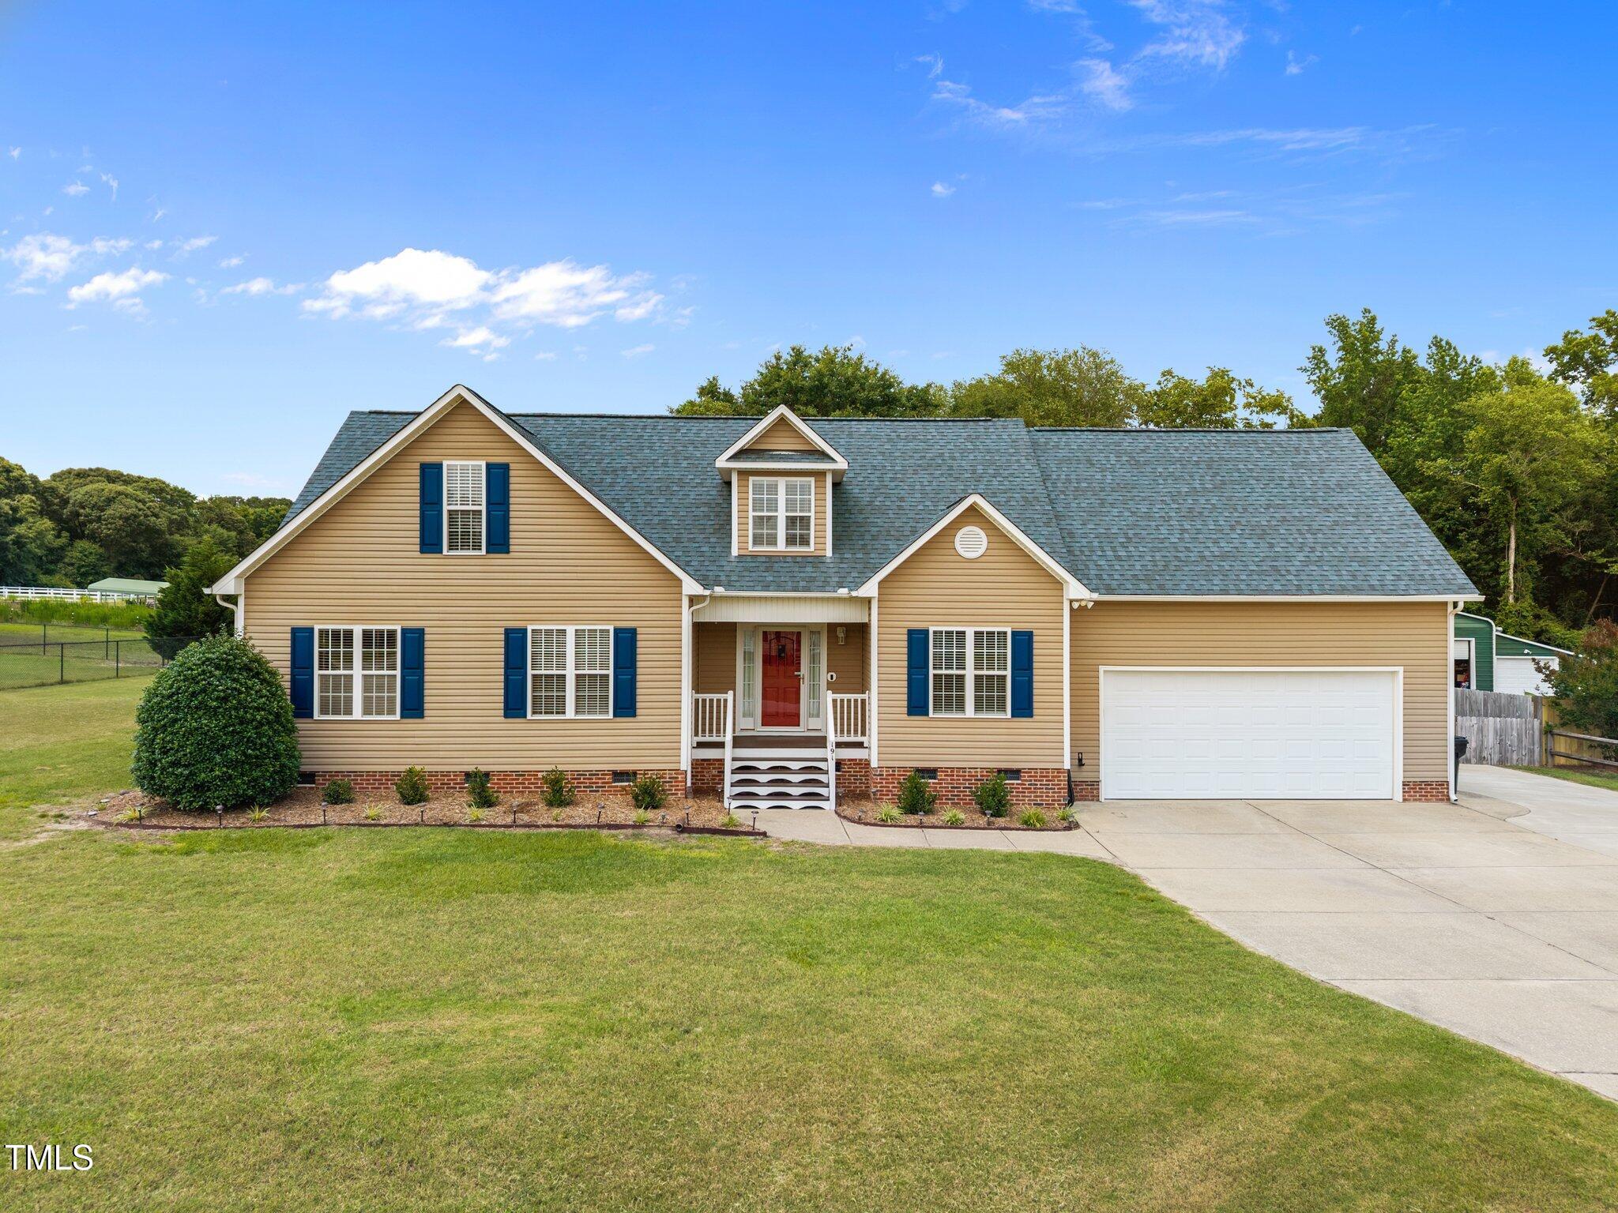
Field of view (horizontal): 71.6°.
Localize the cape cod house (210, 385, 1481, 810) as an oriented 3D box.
[{"bbox_3d":[1.000,-0.250,21.300,19.760,6.950,9.850,0,0,-2],"label":"cape cod house"}]

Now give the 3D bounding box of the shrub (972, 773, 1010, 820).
[{"bbox_3d":[2.680,2.780,16.400,0.560,0.680,0.550,0,0,-2],"label":"shrub"}]

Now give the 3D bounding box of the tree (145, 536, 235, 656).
[{"bbox_3d":[-22.400,-0.100,42.000,4.700,5.100,4.700,0,0,-2],"label":"tree"}]

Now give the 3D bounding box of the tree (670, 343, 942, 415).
[{"bbox_3d":[0.000,-3.900,46.000,11.000,13.700,10.500,0,0,-2],"label":"tree"}]

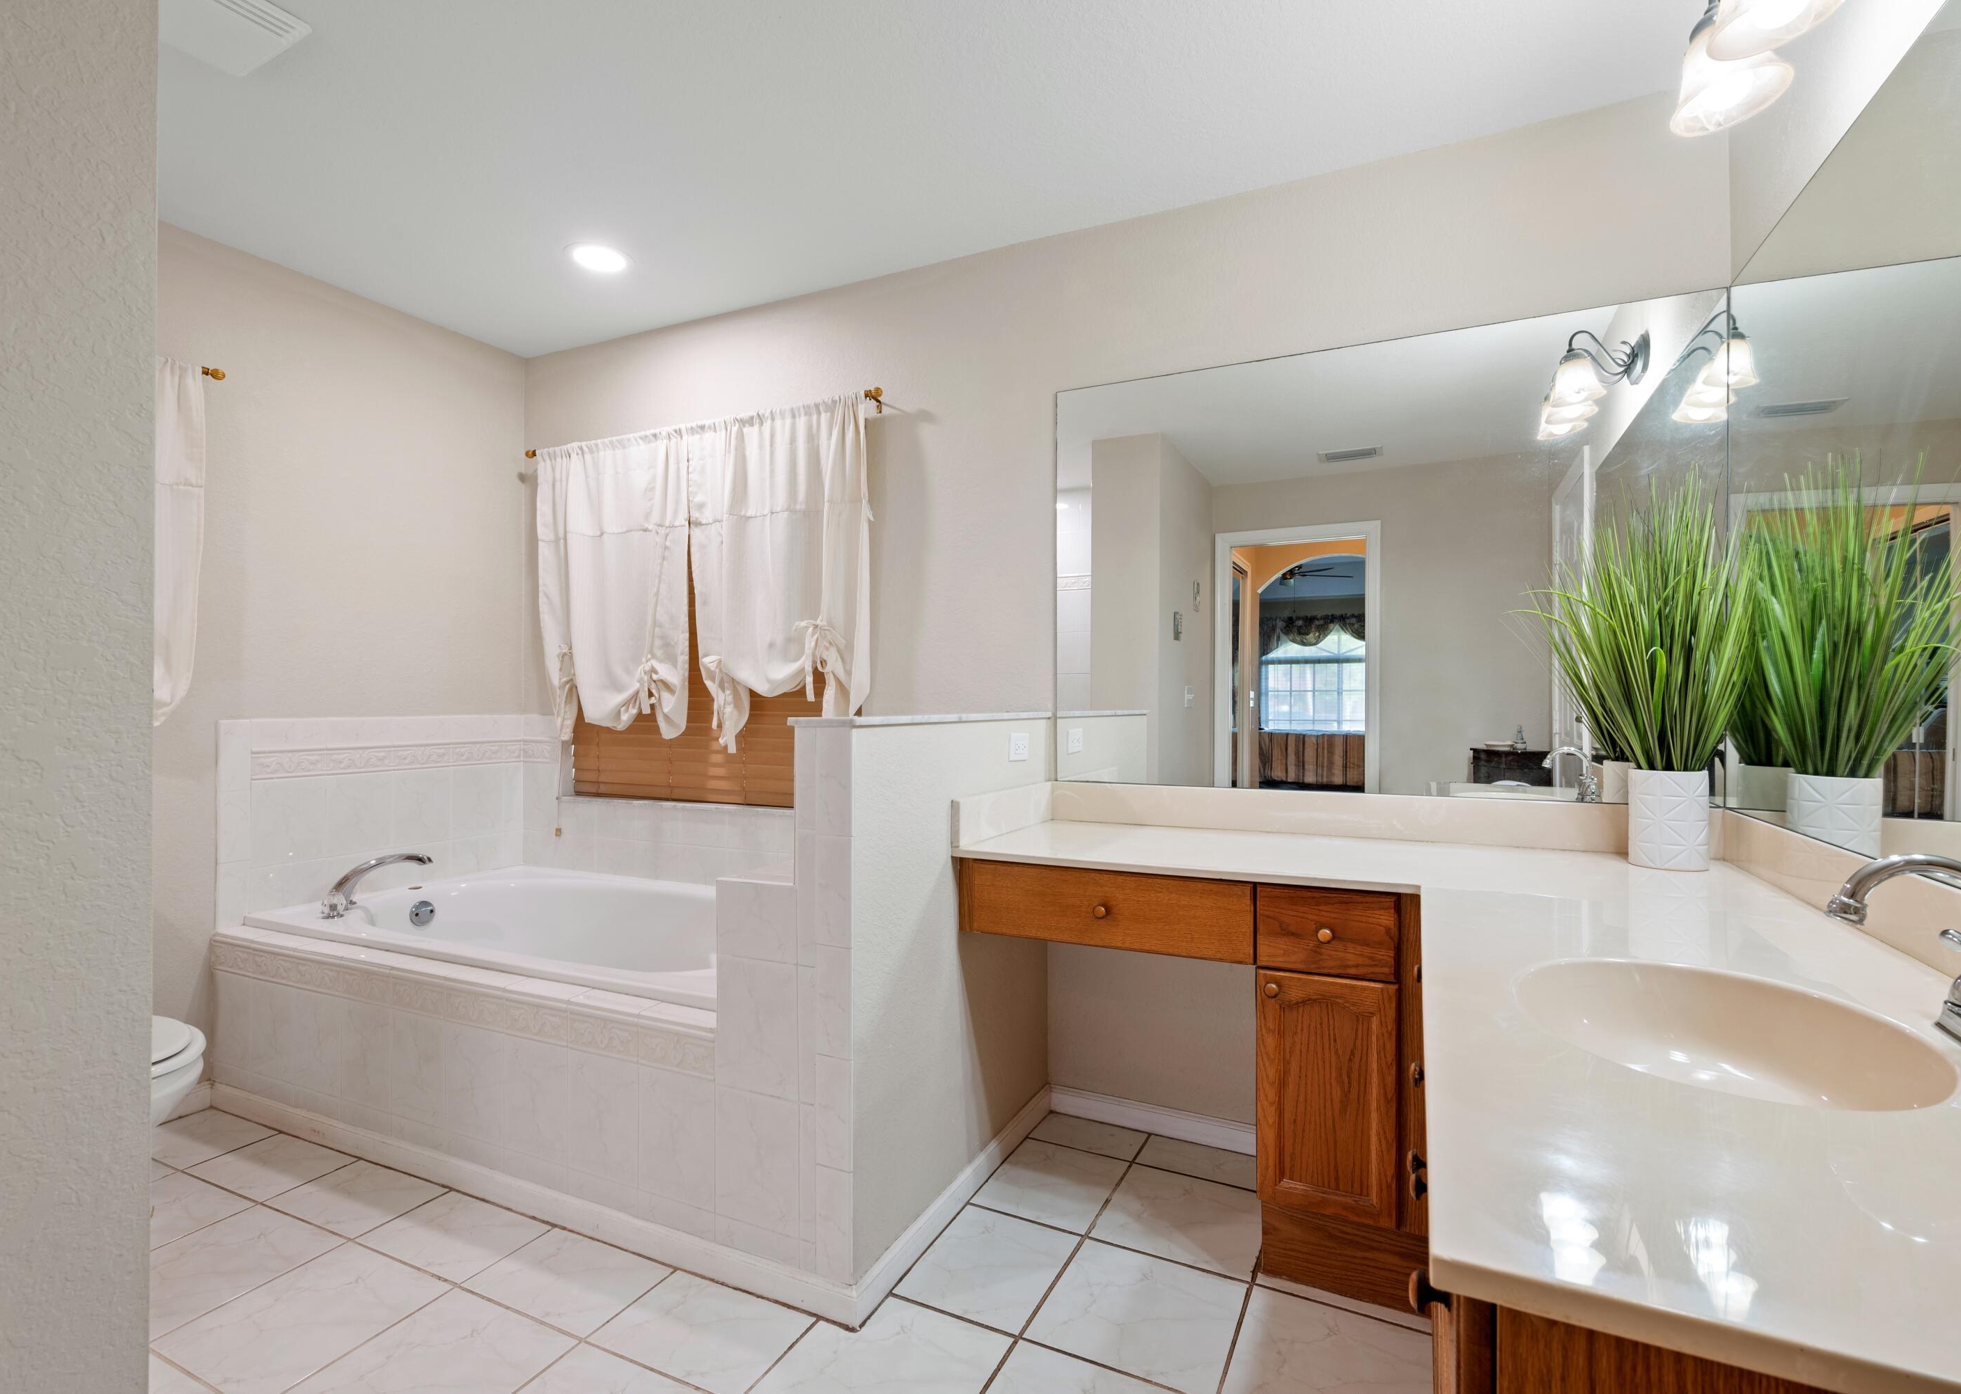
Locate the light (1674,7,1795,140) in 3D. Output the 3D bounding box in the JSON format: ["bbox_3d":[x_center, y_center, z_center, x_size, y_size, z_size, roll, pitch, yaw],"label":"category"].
[{"bbox_3d":[1.070,-0.919,1.337,0.139,0.152,0.139,0,0,25],"label":"light"}]

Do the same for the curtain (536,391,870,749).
[{"bbox_3d":[-0.955,-0.355,3.010,1.403,1.056,0.101,0,0,25],"label":"curtain"}]

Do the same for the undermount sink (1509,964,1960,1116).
[{"bbox_3d":[0.757,0.405,0.968,0.350,0.143,0.459,0,0,25],"label":"undermount sink"}]

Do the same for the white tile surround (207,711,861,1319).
[{"bbox_3d":[-0.966,0.591,2.548,2.111,1.086,0.977,0,0,25],"label":"white tile surround"}]

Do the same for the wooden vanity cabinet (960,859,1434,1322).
[{"bbox_3d":[0.489,0.740,2.075,0.922,0.778,0.579,0,0,25],"label":"wooden vanity cabinet"}]

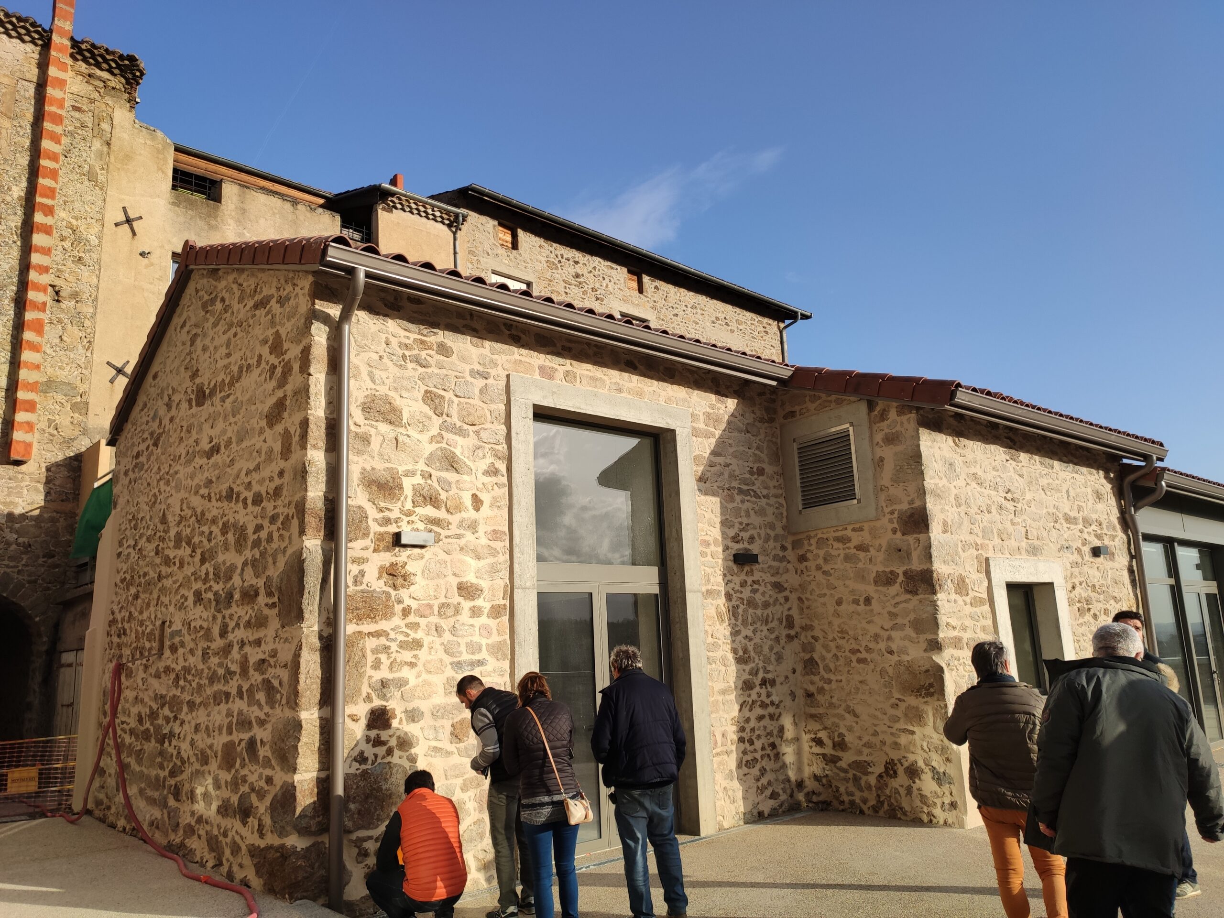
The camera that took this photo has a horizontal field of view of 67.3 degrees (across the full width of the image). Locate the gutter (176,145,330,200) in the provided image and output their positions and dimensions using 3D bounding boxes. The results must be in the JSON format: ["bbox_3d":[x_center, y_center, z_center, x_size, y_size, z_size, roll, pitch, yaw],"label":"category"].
[{"bbox_3d":[-6.735,-5.399,17.480,3.017,0.152,0.152,8,-16,-40],"label":"gutter"}]

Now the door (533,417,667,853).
[{"bbox_3d":[-0.065,1.536,8.466,1.680,3.847,0.091,8,-16,-40],"label":"door"}]

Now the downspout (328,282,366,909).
[{"bbox_3d":[-1.850,0.787,6.438,0.111,4.505,0.334,8,-16,-40],"label":"downspout"}]

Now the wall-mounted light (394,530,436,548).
[{"bbox_3d":[-1.502,0.620,7.004,0.276,0.091,0.121,8,-16,-40],"label":"wall-mounted light"}]

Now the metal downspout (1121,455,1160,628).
[{"bbox_3d":[7.097,1.932,11.802,0.263,3.887,0.486,8,-16,-40],"label":"metal downspout"}]

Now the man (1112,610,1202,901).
[{"bbox_3d":[3.543,1.920,6.012,0.480,1.770,0.550,-8,-14,24],"label":"man"}]

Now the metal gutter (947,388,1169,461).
[{"bbox_3d":[5.341,-0.316,10.574,5.507,0.157,0.142,8,-16,-40],"label":"metal gutter"}]

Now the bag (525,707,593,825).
[{"bbox_3d":[-0.330,1.860,5.614,0.350,0.660,0.260,4,-14,-29],"label":"bag"}]

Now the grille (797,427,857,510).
[{"bbox_3d":[2.317,0.115,9.946,0.071,0.860,0.759,8,-16,-40],"label":"grille"}]

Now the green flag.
[{"bbox_3d":[-7.556,0.867,13.341,0.450,1.200,0.950,8,-16,-40],"label":"green flag"}]

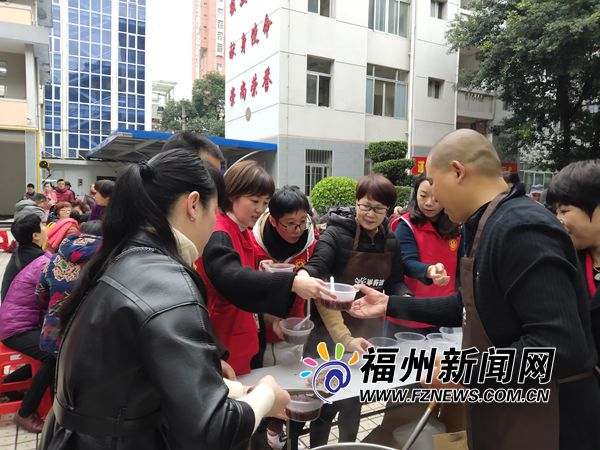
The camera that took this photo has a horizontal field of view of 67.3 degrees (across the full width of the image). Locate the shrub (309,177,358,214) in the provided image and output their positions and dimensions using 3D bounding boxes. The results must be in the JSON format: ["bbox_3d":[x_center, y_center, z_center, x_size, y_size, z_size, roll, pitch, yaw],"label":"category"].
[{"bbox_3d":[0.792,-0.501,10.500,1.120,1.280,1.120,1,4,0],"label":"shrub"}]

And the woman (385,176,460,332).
[{"bbox_3d":[0.720,0.510,2.550,0.500,1.600,0.380,-1,4,-22],"label":"woman"}]

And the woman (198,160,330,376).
[{"bbox_3d":[-0.148,0.549,1.779,0.620,1.590,0.480,4,5,40],"label":"woman"}]

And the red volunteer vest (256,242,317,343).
[{"bbox_3d":[-0.075,0.280,2.180,0.460,0.620,0.330,0,4,-9],"label":"red volunteer vest"}]

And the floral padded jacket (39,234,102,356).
[{"bbox_3d":[-1.360,0.450,2.800,0.540,0.740,0.450,1,4,0],"label":"floral padded jacket"}]

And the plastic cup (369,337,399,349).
[{"bbox_3d":[0.377,0.561,2.035,0.135,0.065,0.135,1,4,0],"label":"plastic cup"}]

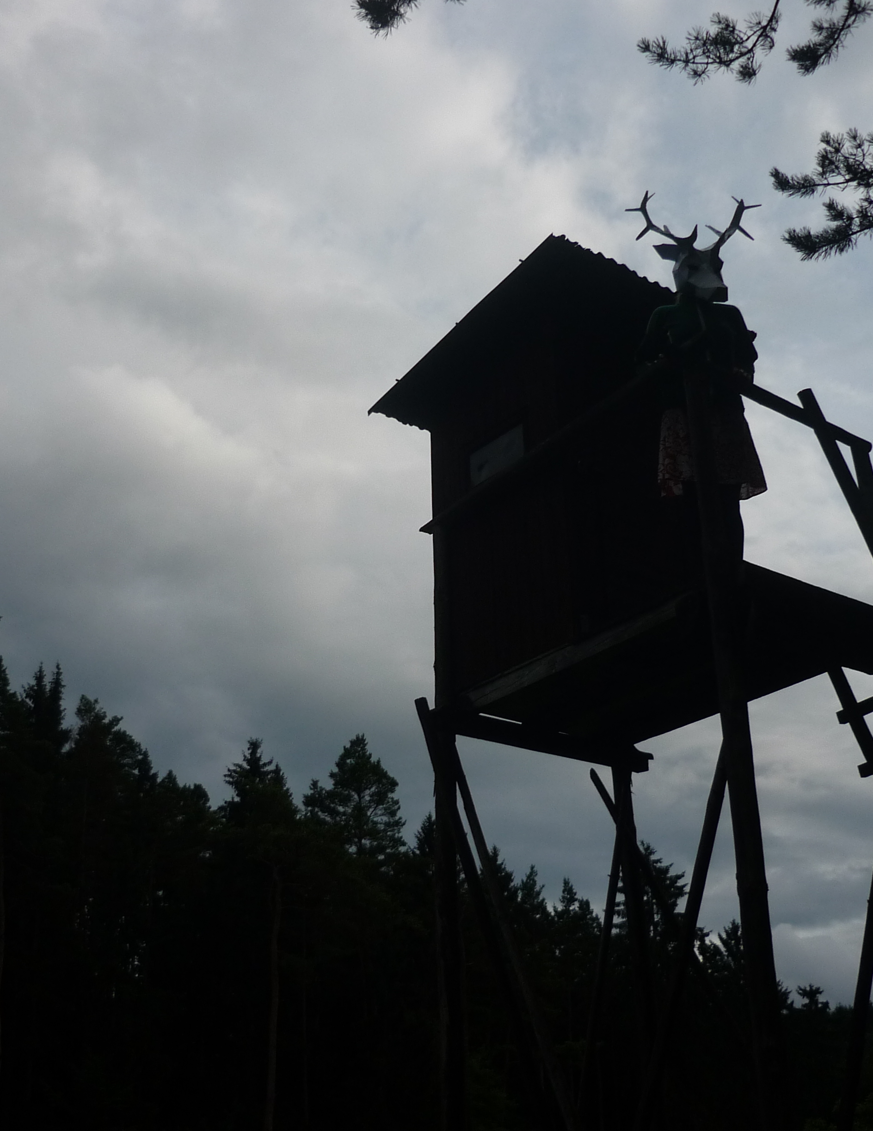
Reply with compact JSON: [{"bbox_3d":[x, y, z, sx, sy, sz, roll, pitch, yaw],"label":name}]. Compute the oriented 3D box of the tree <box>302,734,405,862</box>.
[{"bbox_3d":[-3.076,16.034,54.230,4.400,20.107,4.400,-1,-25,0],"label":"tree"}]

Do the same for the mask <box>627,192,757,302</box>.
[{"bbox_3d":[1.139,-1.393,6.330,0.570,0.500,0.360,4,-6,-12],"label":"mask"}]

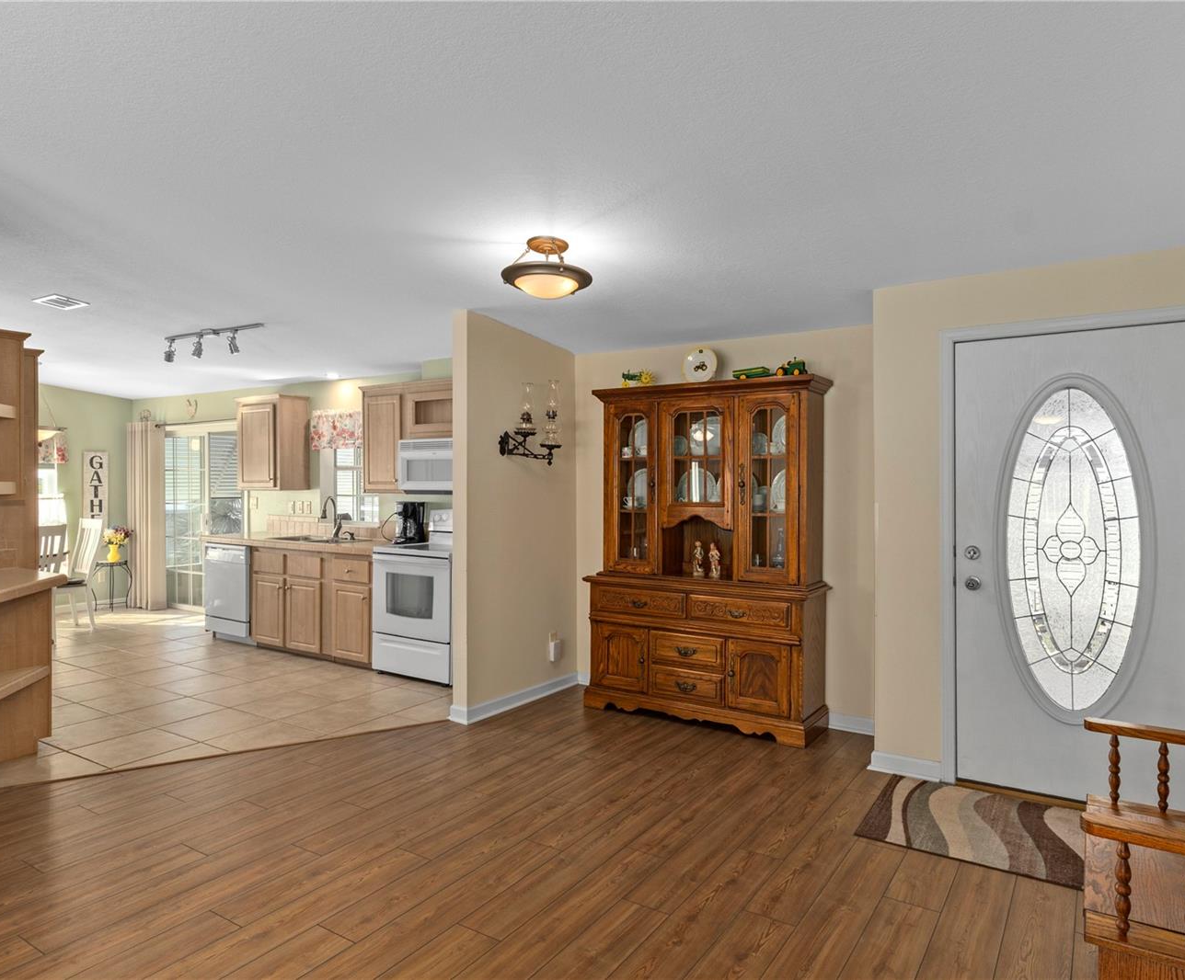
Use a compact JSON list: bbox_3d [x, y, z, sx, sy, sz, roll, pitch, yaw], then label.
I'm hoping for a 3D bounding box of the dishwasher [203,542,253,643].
[{"bbox_3d":[-3.023,0.939,6.661,0.620,0.870,0.610,0,-1,33],"label":"dishwasher"}]

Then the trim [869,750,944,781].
[{"bbox_3d":[1.484,1.314,3.499,0.320,0.095,0.022,0,-1,33],"label":"trim"}]

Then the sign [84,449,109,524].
[{"bbox_3d":[-5.586,0.097,8.300,0.025,1.060,0.255,0,-1,33],"label":"sign"}]

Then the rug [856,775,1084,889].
[{"bbox_3d":[1.723,1.352,2.882,1.170,0.010,0.745,0,-1,33],"label":"rug"}]

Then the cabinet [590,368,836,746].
[{"bbox_3d":[0.645,0.380,4.391,1.420,1.962,0.410,0,0,34],"label":"cabinet"}]

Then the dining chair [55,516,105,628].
[{"bbox_3d":[-5.059,0.844,6.994,0.460,1.050,0.560,0,-1,33],"label":"dining chair"}]

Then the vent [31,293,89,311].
[{"bbox_3d":[-3.286,-1.155,4.556,0.295,0.020,0.197,0,-6,34],"label":"vent"}]

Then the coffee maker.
[{"bbox_3d":[-1.471,0.260,5.850,0.240,0.340,0.175,0,0,-44],"label":"coffee maker"}]

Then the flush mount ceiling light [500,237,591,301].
[{"bbox_3d":[-0.198,-0.963,3.235,0.400,0.240,0.400,2,-3,0],"label":"flush mount ceiling light"}]

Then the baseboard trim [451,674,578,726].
[{"bbox_3d":[-0.472,1.313,4.718,0.160,0.092,1.085,0,0,34],"label":"baseboard trim"}]

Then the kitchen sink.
[{"bbox_3d":[-2.365,0.513,6.312,0.860,0.180,0.500,0,0,34],"label":"kitchen sink"}]

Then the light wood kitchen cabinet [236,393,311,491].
[{"bbox_3d":[-2.963,-0.425,6.827,0.690,0.850,0.340,0,0,34],"label":"light wood kitchen cabinet"}]

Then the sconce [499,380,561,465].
[{"bbox_3d":[-0.371,-0.420,4.548,0.210,0.525,0.370,0,0,34],"label":"sconce"}]

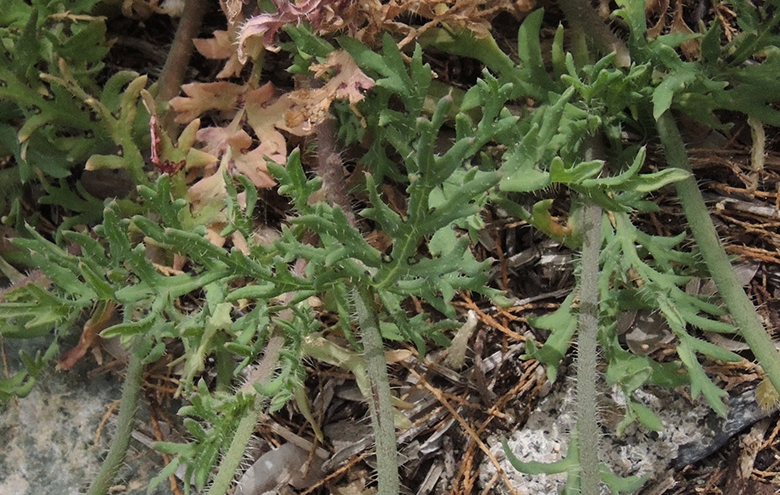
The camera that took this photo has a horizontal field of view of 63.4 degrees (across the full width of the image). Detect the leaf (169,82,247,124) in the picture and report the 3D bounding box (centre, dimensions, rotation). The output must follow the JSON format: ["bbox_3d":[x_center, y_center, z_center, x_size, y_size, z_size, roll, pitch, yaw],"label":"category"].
[{"bbox_3d":[-0.145,-0.114,0.500,0.058,0.018,0.034,0,46,0],"label":"leaf"}]

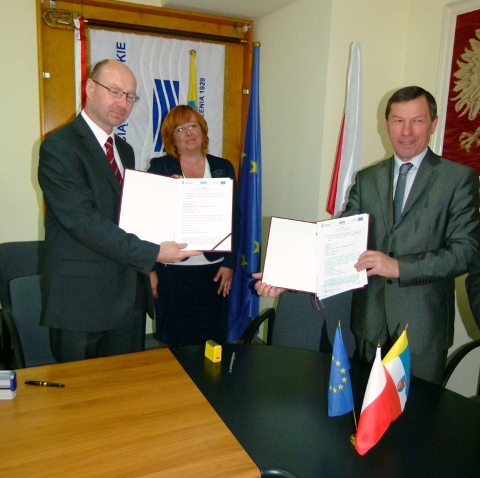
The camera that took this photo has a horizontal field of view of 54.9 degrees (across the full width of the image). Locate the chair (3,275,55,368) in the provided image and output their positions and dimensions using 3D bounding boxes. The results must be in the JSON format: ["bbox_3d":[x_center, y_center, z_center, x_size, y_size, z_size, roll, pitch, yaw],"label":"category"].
[{"bbox_3d":[-0.707,0.646,1.950,0.600,0.880,0.600,-4,12,-25],"label":"chair"}]

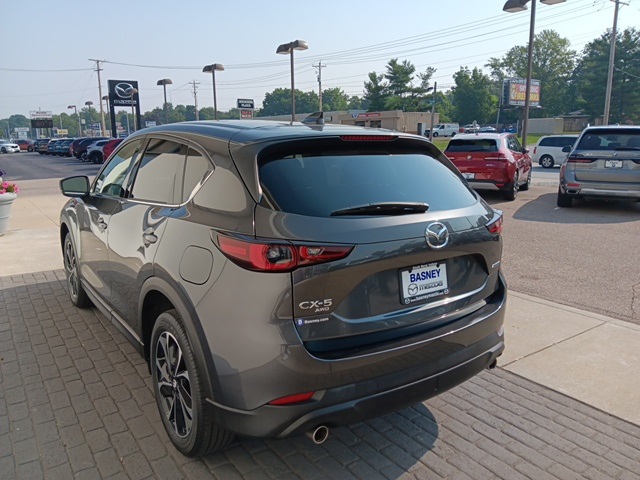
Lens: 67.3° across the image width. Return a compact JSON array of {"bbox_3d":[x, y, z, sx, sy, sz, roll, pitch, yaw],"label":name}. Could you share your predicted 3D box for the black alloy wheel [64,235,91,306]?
[{"bbox_3d":[-2.228,0.261,4.536,0.230,0.730,0.730,-9,14,-35],"label":"black alloy wheel"}]

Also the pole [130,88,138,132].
[{"bbox_3d":[-19.628,-12.519,51.000,0.900,7.000,0.900,-8,14,-36],"label":"pole"}]

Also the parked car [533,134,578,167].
[{"bbox_3d":[13.928,-4.622,25.250,1.980,1.750,5.100,-10,15,-40],"label":"parked car"}]

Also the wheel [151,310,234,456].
[{"bbox_3d":[-0.630,0.687,2.404,0.230,0.730,0.730,-9,14,-35],"label":"wheel"}]

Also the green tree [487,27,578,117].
[{"bbox_3d":[41.798,-31.127,95.000,16.500,20.500,15.500,5,13,23],"label":"green tree"}]

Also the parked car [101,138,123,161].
[{"bbox_3d":[-11.752,-5.820,31.761,4.550,1.670,1.840,-11,15,-43],"label":"parked car"}]

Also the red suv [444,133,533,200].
[{"bbox_3d":[4.693,-2.131,13.377,1.920,1.660,4.755,6,13,29],"label":"red suv"}]

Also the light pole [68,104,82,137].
[{"bbox_3d":[-38.527,-17.638,75.699,1.300,6.900,0.500,-6,13,-24],"label":"light pole"}]

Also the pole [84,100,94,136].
[{"bbox_3d":[-29.947,-14.776,63.000,1.900,6.500,0.650,10,15,39],"label":"pole"}]

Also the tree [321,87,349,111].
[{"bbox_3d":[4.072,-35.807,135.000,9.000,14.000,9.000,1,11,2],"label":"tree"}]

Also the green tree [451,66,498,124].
[{"bbox_3d":[33.529,-31.127,105.000,9.800,12.800,9.800,4,12,18],"label":"green tree"}]

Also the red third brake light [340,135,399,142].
[{"bbox_3d":[0.245,-0.494,2.333,0.375,0.033,0.050,-8,13,-36],"label":"red third brake light"}]

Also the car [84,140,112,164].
[{"bbox_3d":[-14.753,-6.332,34.374,4.500,1.610,1.830,-11,16,-42],"label":"car"}]

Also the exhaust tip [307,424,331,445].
[{"bbox_3d":[-0.025,0.775,1.953,0.078,0.078,0.095,-8,14,-35],"label":"exhaust tip"}]

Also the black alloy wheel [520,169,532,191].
[{"bbox_3d":[6.149,-1.862,14.357,0.250,0.740,0.740,6,13,29],"label":"black alloy wheel"}]

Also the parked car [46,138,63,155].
[{"bbox_3d":[-24.303,-9.177,47.764,1.860,1.700,4.600,8,14,36],"label":"parked car"}]

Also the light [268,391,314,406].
[{"bbox_3d":[-0.109,0.624,1.889,0.200,0.050,0.060,-3,12,-14],"label":"light"}]

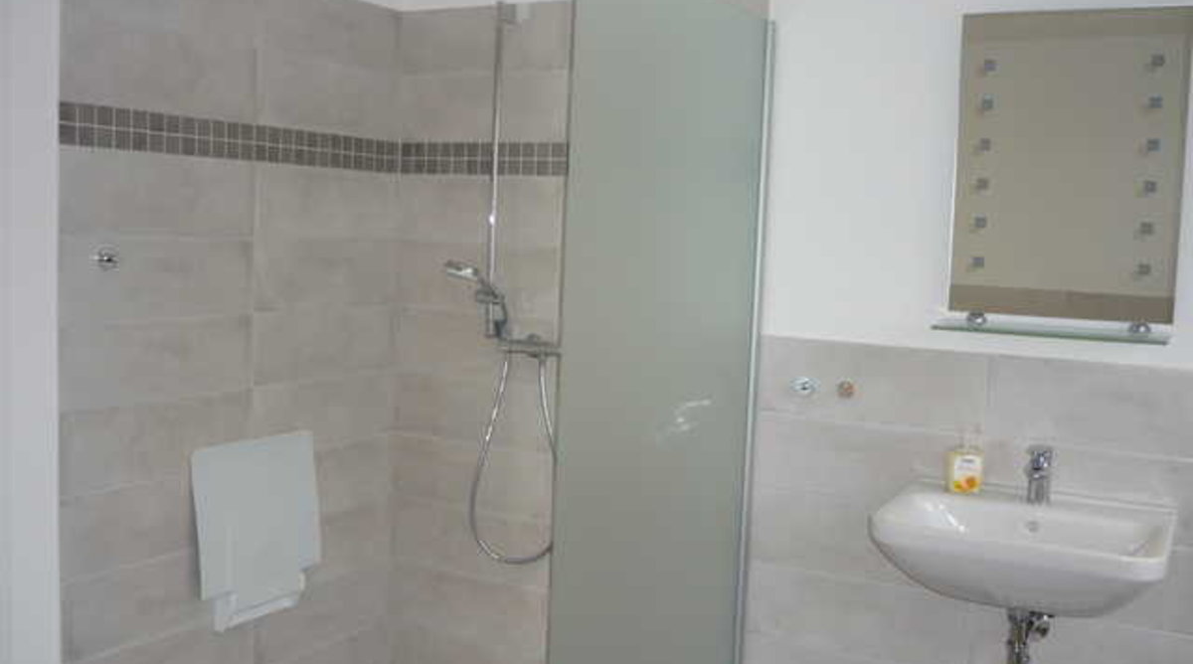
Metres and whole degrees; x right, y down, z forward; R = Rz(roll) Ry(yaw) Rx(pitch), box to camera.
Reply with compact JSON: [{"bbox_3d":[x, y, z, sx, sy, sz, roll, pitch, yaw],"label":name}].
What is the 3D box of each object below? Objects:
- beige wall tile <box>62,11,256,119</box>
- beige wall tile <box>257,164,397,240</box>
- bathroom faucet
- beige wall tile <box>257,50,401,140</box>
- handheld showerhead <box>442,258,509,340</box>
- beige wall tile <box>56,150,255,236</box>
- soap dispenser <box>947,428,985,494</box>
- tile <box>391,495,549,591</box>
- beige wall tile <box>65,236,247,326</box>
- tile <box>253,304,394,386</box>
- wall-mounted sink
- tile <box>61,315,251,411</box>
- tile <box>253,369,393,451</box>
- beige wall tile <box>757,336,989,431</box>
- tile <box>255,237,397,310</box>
[{"bbox_3d":[-1.036,-0.627,2.744,0.010,0.198,0.595,5,6,29],"label":"beige wall tile"},{"bbox_3d":[-0.768,-0.367,3.282,0.010,0.198,0.595,5,6,29],"label":"beige wall tile"},{"bbox_3d":[0.991,0.323,2.555,0.050,0.138,0.125,5,6,29],"label":"bathroom faucet"},{"bbox_3d":[-0.759,-0.666,3.264,0.012,0.200,0.586,5,6,29],"label":"beige wall tile"},{"bbox_3d":[-0.340,-0.096,3.199,0.095,0.215,0.225,5,6,29],"label":"handheld showerhead"},{"bbox_3d":[-1.050,-0.331,2.767,0.010,0.198,0.595,5,6,29],"label":"beige wall tile"},{"bbox_3d":[0.858,0.304,2.652,0.078,0.155,0.046,1,5,-7],"label":"soap dispenser"},{"bbox_3d":[-0.393,0.634,3.491,0.600,0.200,0.012,5,6,29],"label":"tile"},{"bbox_3d":[-1.062,-0.133,2.802,0.012,0.200,0.577,5,6,29],"label":"beige wall tile"},{"bbox_3d":[-0.784,0.032,3.326,0.012,0.200,0.586,5,6,29],"label":"tile"},{"bbox_3d":[0.902,0.490,2.471,0.615,0.190,0.480,5,6,29],"label":"wall-mounted sink"},{"bbox_3d":[-1.066,0.068,2.801,0.010,0.198,0.595,5,6,29],"label":"tile"},{"bbox_3d":[-0.792,0.231,3.344,0.012,0.200,0.586,5,6,29],"label":"tile"},{"bbox_3d":[0.673,0.126,2.857,0.590,0.200,0.012,5,6,29],"label":"beige wall tile"},{"bbox_3d":[-0.776,-0.166,3.299,0.010,0.198,0.595,5,6,29],"label":"tile"}]

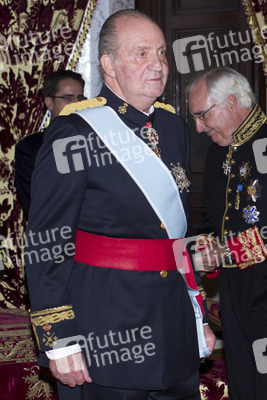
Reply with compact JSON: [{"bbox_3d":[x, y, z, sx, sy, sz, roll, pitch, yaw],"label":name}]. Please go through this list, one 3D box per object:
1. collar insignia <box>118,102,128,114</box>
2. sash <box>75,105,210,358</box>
[{"bbox_3d":[-0.030,-0.266,2.580,0.023,0.033,0.005,35,-2,10],"label":"collar insignia"},{"bbox_3d":[0.018,0.095,2.510,0.400,0.730,0.290,-5,7,-40],"label":"sash"}]

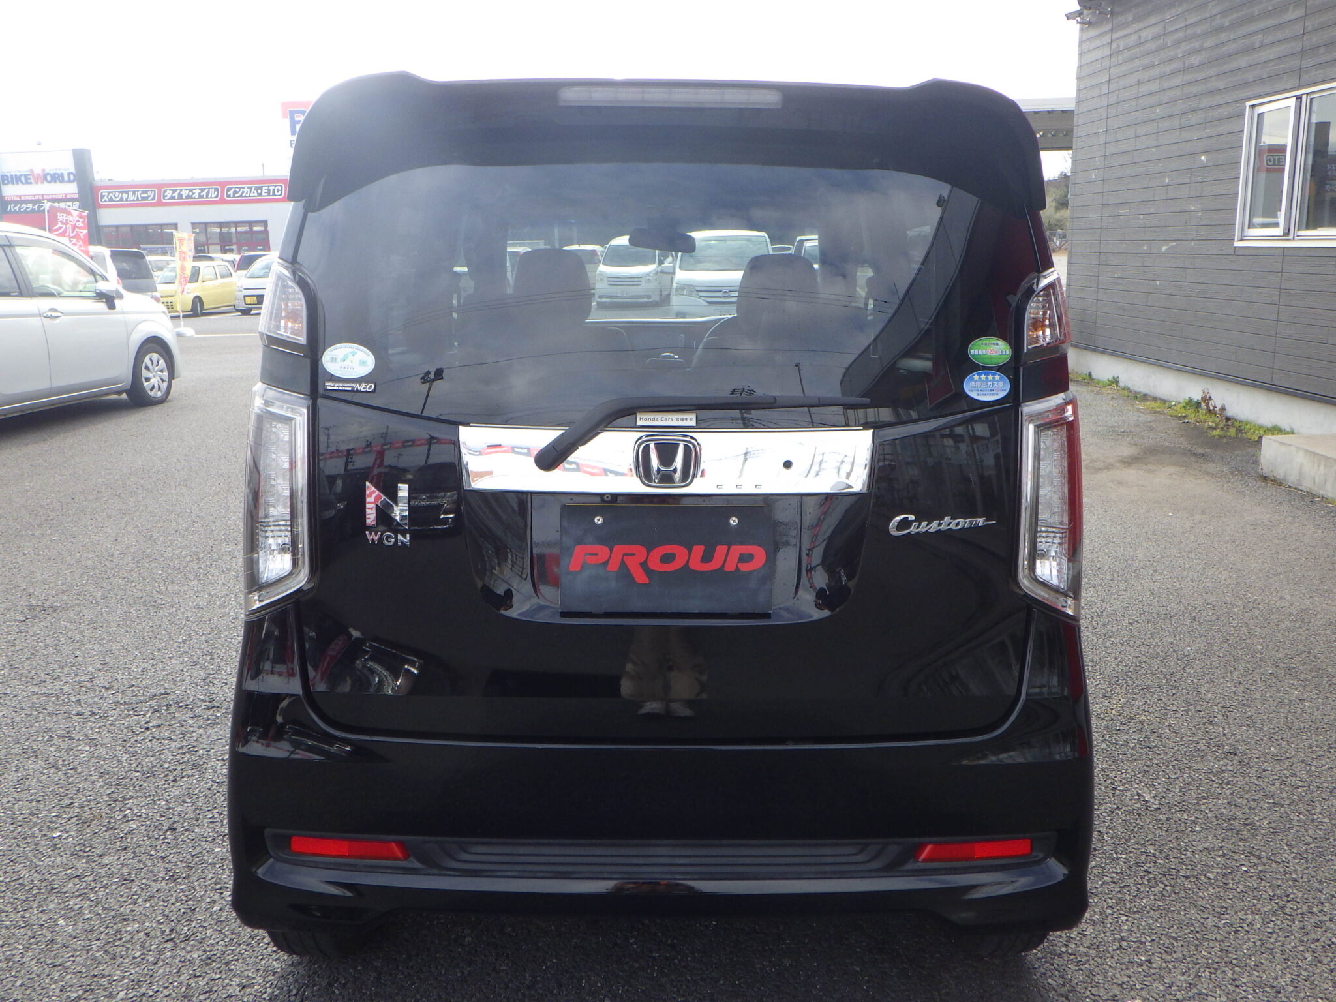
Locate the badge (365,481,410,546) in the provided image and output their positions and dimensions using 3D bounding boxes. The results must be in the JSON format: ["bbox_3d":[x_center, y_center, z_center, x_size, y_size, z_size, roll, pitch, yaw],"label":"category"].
[{"bbox_3d":[-0.431,0.020,1.663,0.068,0.100,0.008,1,8,4],"label":"badge"}]

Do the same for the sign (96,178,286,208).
[{"bbox_3d":[-22.901,-14.765,52.000,10.800,1.100,0.250,2,13,13],"label":"sign"}]

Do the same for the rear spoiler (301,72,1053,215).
[{"bbox_3d":[-0.001,-0.547,1.706,1.190,0.235,0.260,0,13,-1],"label":"rear spoiler"}]

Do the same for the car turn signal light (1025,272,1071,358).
[{"bbox_3d":[0.604,-0.300,1.721,0.088,0.143,0.085,0,5,-11],"label":"car turn signal light"}]

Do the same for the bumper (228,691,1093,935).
[{"bbox_3d":[-0.017,0.511,1.832,1.440,0.455,0.280,0,13,-1],"label":"bumper"}]

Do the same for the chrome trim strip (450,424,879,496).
[{"bbox_3d":[-0.002,-0.062,1.618,0.615,0.102,0.040,0,5,-1],"label":"chrome trim strip"}]

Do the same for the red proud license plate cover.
[{"bbox_3d":[-0.002,0.091,1.686,0.332,0.168,0.012,0,2,-1],"label":"red proud license plate cover"}]

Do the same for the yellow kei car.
[{"bbox_3d":[-13.760,-6.108,31.000,1.475,1.470,3.390,-1,13,0],"label":"yellow kei car"}]

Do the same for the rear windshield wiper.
[{"bbox_3d":[0.049,-0.100,1.594,0.495,0.115,0.055,0,-1,-1],"label":"rear windshield wiper"}]

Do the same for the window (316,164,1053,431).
[{"bbox_3d":[-0.002,-0.324,1.670,1.170,0.430,0.100,0,-6,-1],"label":"window"}]

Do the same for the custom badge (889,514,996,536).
[{"bbox_3d":[0.428,0.037,1.683,0.165,0.034,0.008,0,9,-6],"label":"custom badge"}]

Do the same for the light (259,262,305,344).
[{"bbox_3d":[-0.606,-0.311,1.699,0.088,0.143,0.085,1,5,9],"label":"light"}]

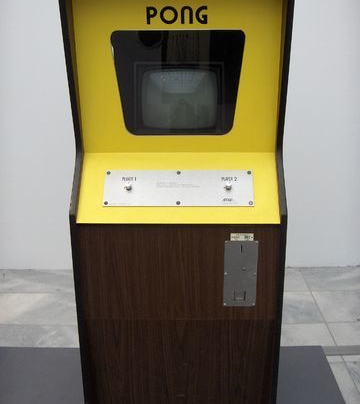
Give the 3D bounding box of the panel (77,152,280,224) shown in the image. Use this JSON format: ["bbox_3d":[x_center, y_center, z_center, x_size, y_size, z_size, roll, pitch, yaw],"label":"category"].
[{"bbox_3d":[-0.003,-0.045,1.640,0.600,0.243,0.025,0,-26,2],"label":"panel"}]

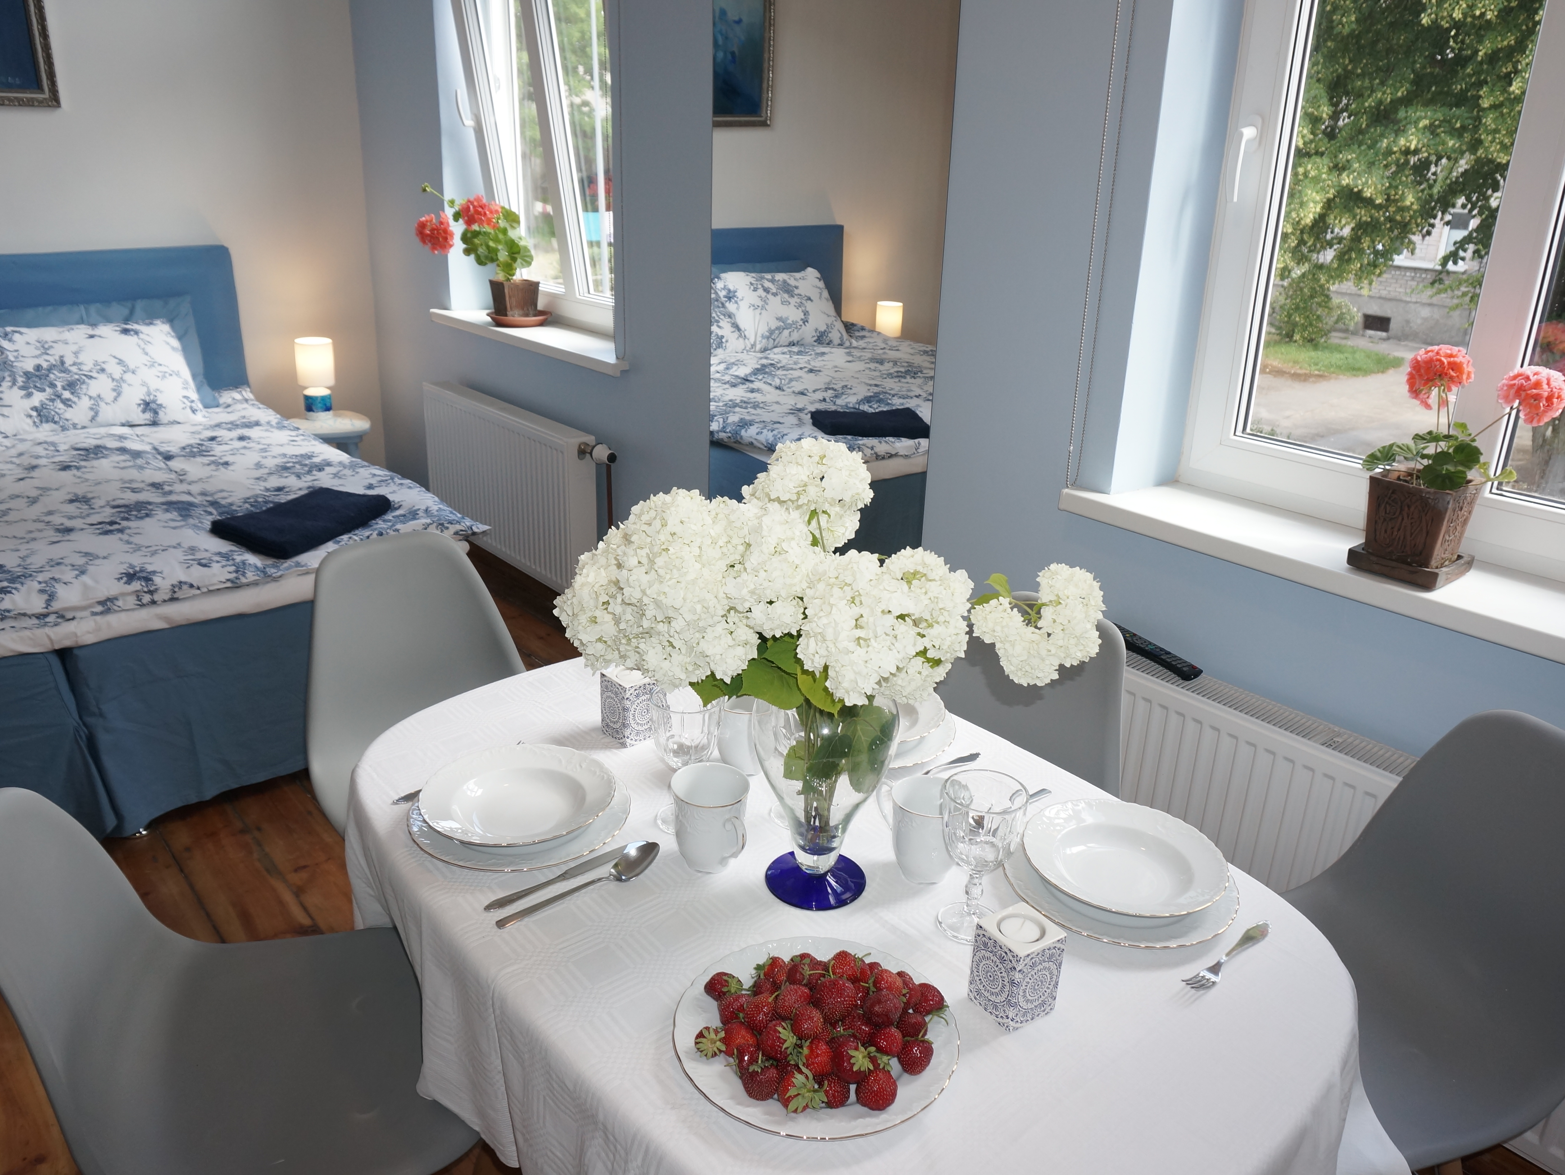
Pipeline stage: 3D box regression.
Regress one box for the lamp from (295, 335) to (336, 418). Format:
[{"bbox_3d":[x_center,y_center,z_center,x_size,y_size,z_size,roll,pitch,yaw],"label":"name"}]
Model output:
[{"bbox_3d":[-1.756,-0.781,4.436,0.142,0.291,0.142,-15,26,-36],"label":"lamp"}]

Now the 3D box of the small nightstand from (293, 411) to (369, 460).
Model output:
[{"bbox_3d":[-1.731,-0.428,4.577,0.340,0.430,0.370,-15,27,-38],"label":"small nightstand"}]

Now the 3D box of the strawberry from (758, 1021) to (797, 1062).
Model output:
[{"bbox_3d":[-0.004,0.390,1.011,0.033,0.034,0.034,-10,4,22],"label":"strawberry"}]

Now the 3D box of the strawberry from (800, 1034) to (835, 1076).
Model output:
[{"bbox_3d":[0.030,0.397,0.996,0.032,0.032,0.032,16,51,-19],"label":"strawberry"}]

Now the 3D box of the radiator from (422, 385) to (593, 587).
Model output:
[{"bbox_3d":[-0.948,-0.368,4.040,0.104,0.503,1.015,-15,27,-37],"label":"radiator"}]

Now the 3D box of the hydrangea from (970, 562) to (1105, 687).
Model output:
[{"bbox_3d":[0.274,0.038,1.260,0.140,0.122,0.125,7,21,12],"label":"hydrangea"}]

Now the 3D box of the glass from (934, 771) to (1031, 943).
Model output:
[{"bbox_3d":[0.201,0.278,1.202,0.086,0.158,0.086,1,21,0],"label":"glass"}]

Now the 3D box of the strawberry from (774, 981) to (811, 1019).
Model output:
[{"bbox_3d":[0.009,0.366,1.044,0.032,0.032,0.034,-22,75,-38],"label":"strawberry"}]

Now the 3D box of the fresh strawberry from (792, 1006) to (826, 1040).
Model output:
[{"bbox_3d":[0.023,0.374,1.013,0.029,0.029,0.033,-5,33,-25],"label":"fresh strawberry"}]

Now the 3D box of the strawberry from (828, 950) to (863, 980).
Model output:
[{"bbox_3d":[0.059,0.349,1.088,0.031,0.029,0.030,4,21,4],"label":"strawberry"}]

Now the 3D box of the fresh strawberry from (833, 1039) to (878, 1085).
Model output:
[{"bbox_3d":[0.059,0.390,0.968,0.036,0.037,0.036,2,21,0],"label":"fresh strawberry"}]

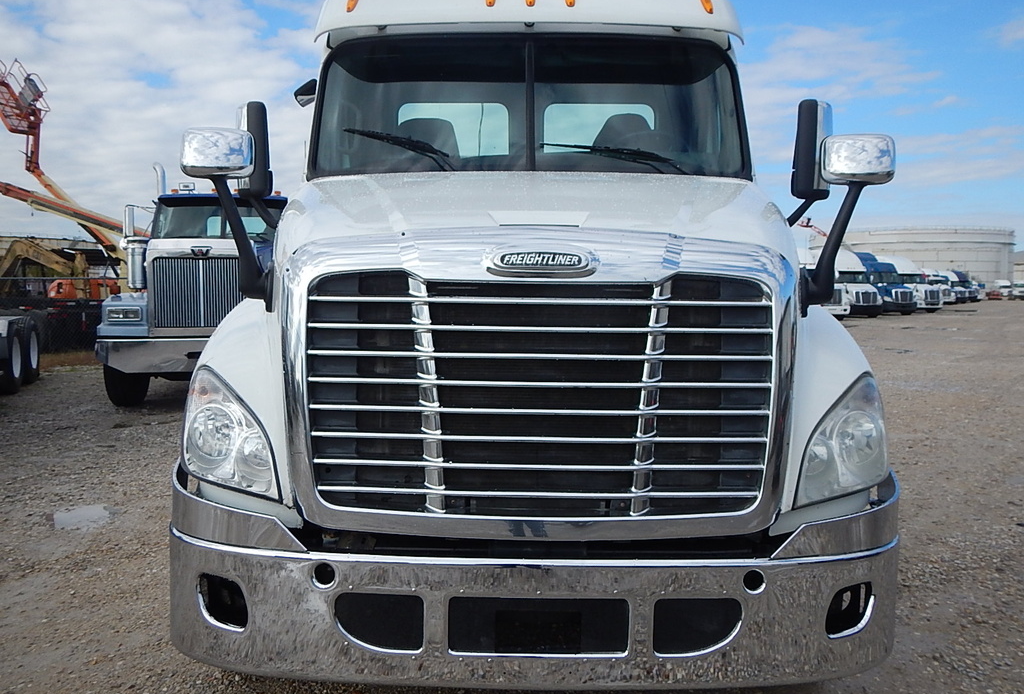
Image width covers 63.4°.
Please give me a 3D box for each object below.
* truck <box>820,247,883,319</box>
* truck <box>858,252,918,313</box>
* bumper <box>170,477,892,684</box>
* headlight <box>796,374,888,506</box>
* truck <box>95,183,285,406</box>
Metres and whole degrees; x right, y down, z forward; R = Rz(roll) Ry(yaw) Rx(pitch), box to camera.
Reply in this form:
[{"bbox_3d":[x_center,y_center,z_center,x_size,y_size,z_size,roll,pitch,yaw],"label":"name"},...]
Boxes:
[{"bbox_3d":[17.918,-3.792,48.192,2.550,3.900,7.700,0,4,-13],"label":"truck"},{"bbox_3d":[22.070,-4.067,52.481,2.550,3.900,7.700,0,4,-13],"label":"truck"},{"bbox_3d":[0.079,0.698,2.617,2.420,0.570,0.500,0,4,0],"label":"bumper"},{"bbox_3d":[1.038,0.282,2.667,0.380,0.400,0.370,0,4,0],"label":"headlight"},{"bbox_3d":[-4.429,-0.988,13.076,2.500,3.000,7.000,0,4,-13],"label":"truck"}]

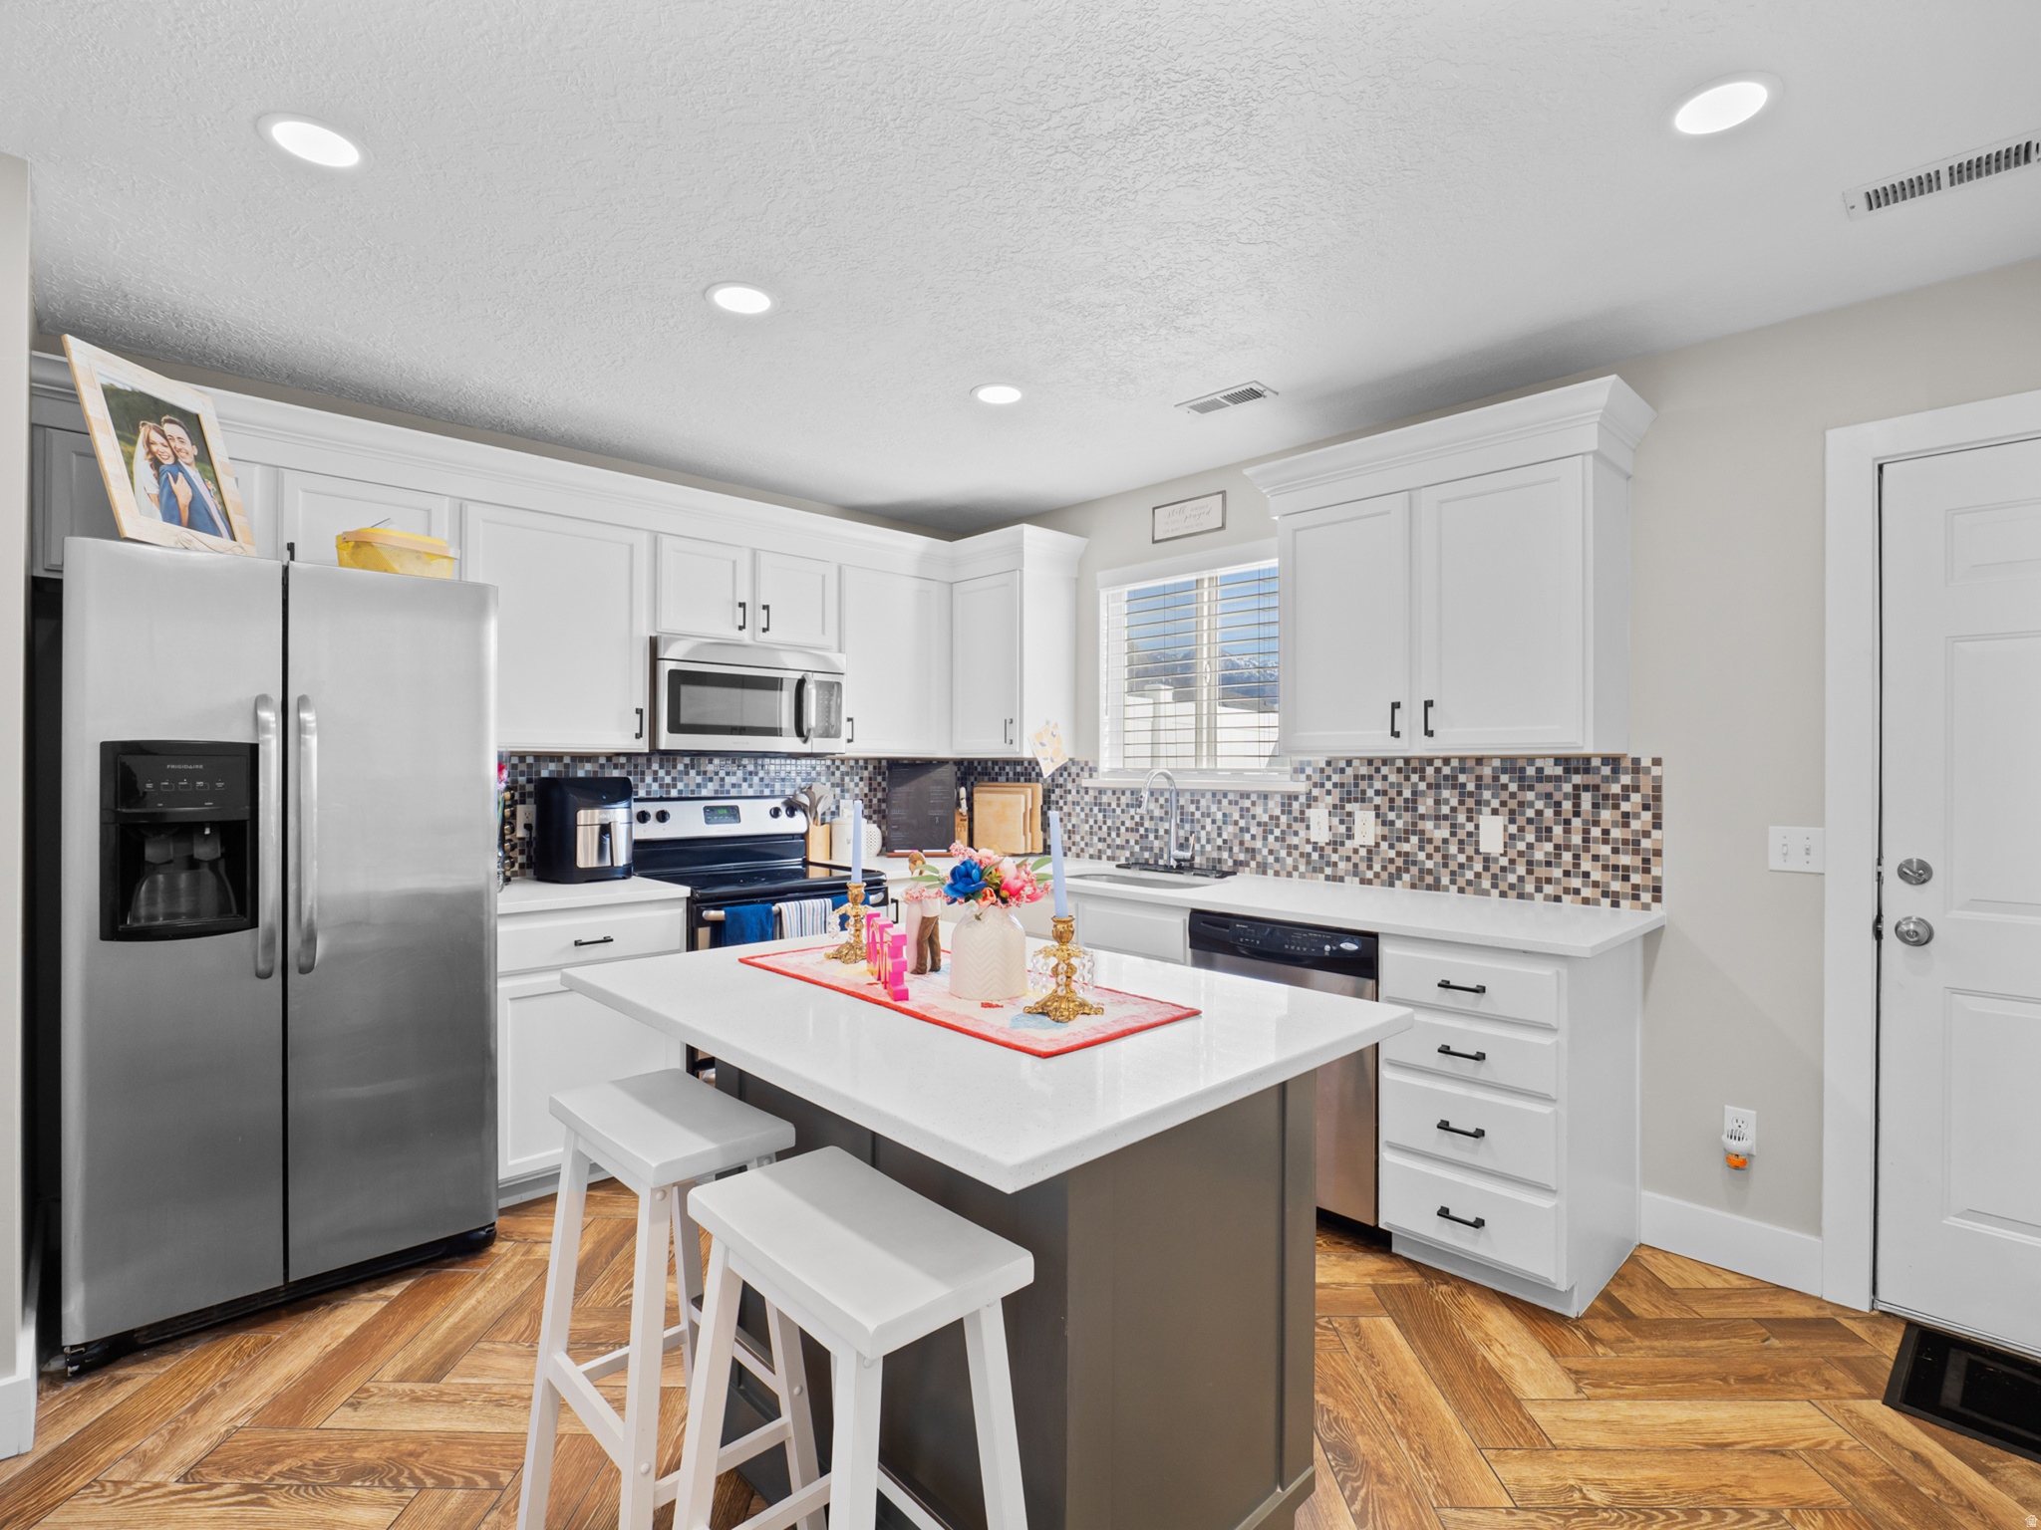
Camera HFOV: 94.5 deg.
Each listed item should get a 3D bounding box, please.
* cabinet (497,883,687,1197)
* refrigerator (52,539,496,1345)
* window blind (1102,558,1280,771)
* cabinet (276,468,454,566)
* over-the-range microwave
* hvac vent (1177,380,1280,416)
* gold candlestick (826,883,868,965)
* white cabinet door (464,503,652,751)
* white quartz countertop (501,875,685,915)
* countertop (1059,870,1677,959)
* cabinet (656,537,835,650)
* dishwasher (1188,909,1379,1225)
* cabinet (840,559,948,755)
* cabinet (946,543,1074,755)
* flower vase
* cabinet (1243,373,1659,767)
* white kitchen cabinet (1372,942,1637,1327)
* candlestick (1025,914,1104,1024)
[{"bbox_3d":[-1.507,0.854,3.084,0.590,0.905,0.620,0,0,-44],"label":"cabinet"},{"bbox_3d":[-1.939,0.418,2.511,0.830,1.775,0.790,0,0,-44],"label":"refrigerator"},{"bbox_3d":[0.665,-0.360,3.698,0.055,0.791,0.896,0,0,-44],"label":"window blind"},{"bbox_3d":[-1.877,-0.635,2.720,0.421,0.345,0.030,0,0,-44],"label":"cabinet"},{"bbox_3d":[-1.089,-0.238,3.615,0.763,0.400,0.425,0,0,-44],"label":"over-the-range microwave"},{"bbox_3d":[0.634,-1.114,2.903,0.145,0.015,0.295,0,0,-44],"label":"hvac vent"},{"bbox_3d":[-0.343,0.323,1.981,0.132,0.157,0.132,0,0,-44],"label":"gold candlestick"},{"bbox_3d":[-1.500,-0.426,3.084,0.568,0.759,0.030,0,0,-44],"label":"white cabinet door"},{"bbox_3d":[-1.496,0.410,3.072,0.584,0.033,0.667,0,0,-44],"label":"white quartz countertop"},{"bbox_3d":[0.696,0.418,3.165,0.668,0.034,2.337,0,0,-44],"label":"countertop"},{"bbox_3d":[-1.112,-0.635,3.663,0.745,0.358,0.334,0,0,-44],"label":"cabinet"},{"bbox_3d":[0.941,0.849,2.898,0.605,0.807,0.605,0,0,-44],"label":"dishwasher"},{"bbox_3d":[-0.627,-0.427,4.131,0.588,0.774,0.334,0,0,-44],"label":"cabinet"},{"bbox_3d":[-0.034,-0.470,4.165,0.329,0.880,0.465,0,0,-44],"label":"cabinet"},{"bbox_3d":[-0.057,0.308,1.630,0.139,0.163,0.139,0,0,0],"label":"flower vase"},{"bbox_3d":[1.228,-0.491,2.817,0.385,0.929,1.052,0,0,-44],"label":"cabinet"},{"bbox_3d":[1.317,0.873,2.530,0.626,0.880,0.441,0,0,-44],"label":"white kitchen cabinet"},{"bbox_3d":[0.070,0.312,1.490,0.126,0.155,0.126,0,0,0],"label":"candlestick"}]

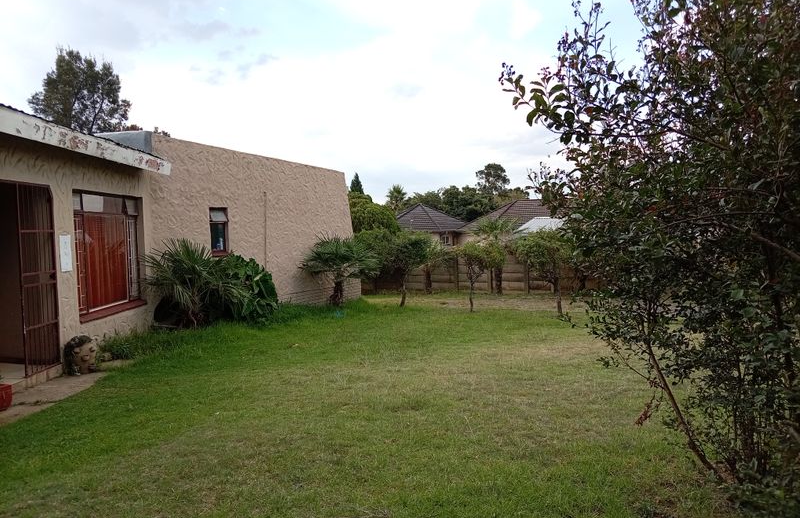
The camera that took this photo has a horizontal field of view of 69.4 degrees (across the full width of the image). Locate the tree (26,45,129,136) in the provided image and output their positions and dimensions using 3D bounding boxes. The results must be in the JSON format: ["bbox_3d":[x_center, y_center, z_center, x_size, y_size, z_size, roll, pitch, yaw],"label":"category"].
[{"bbox_3d":[-14.977,-4.673,27.000,4.800,10.510,4.600,-1,3,0],"label":"tree"}]

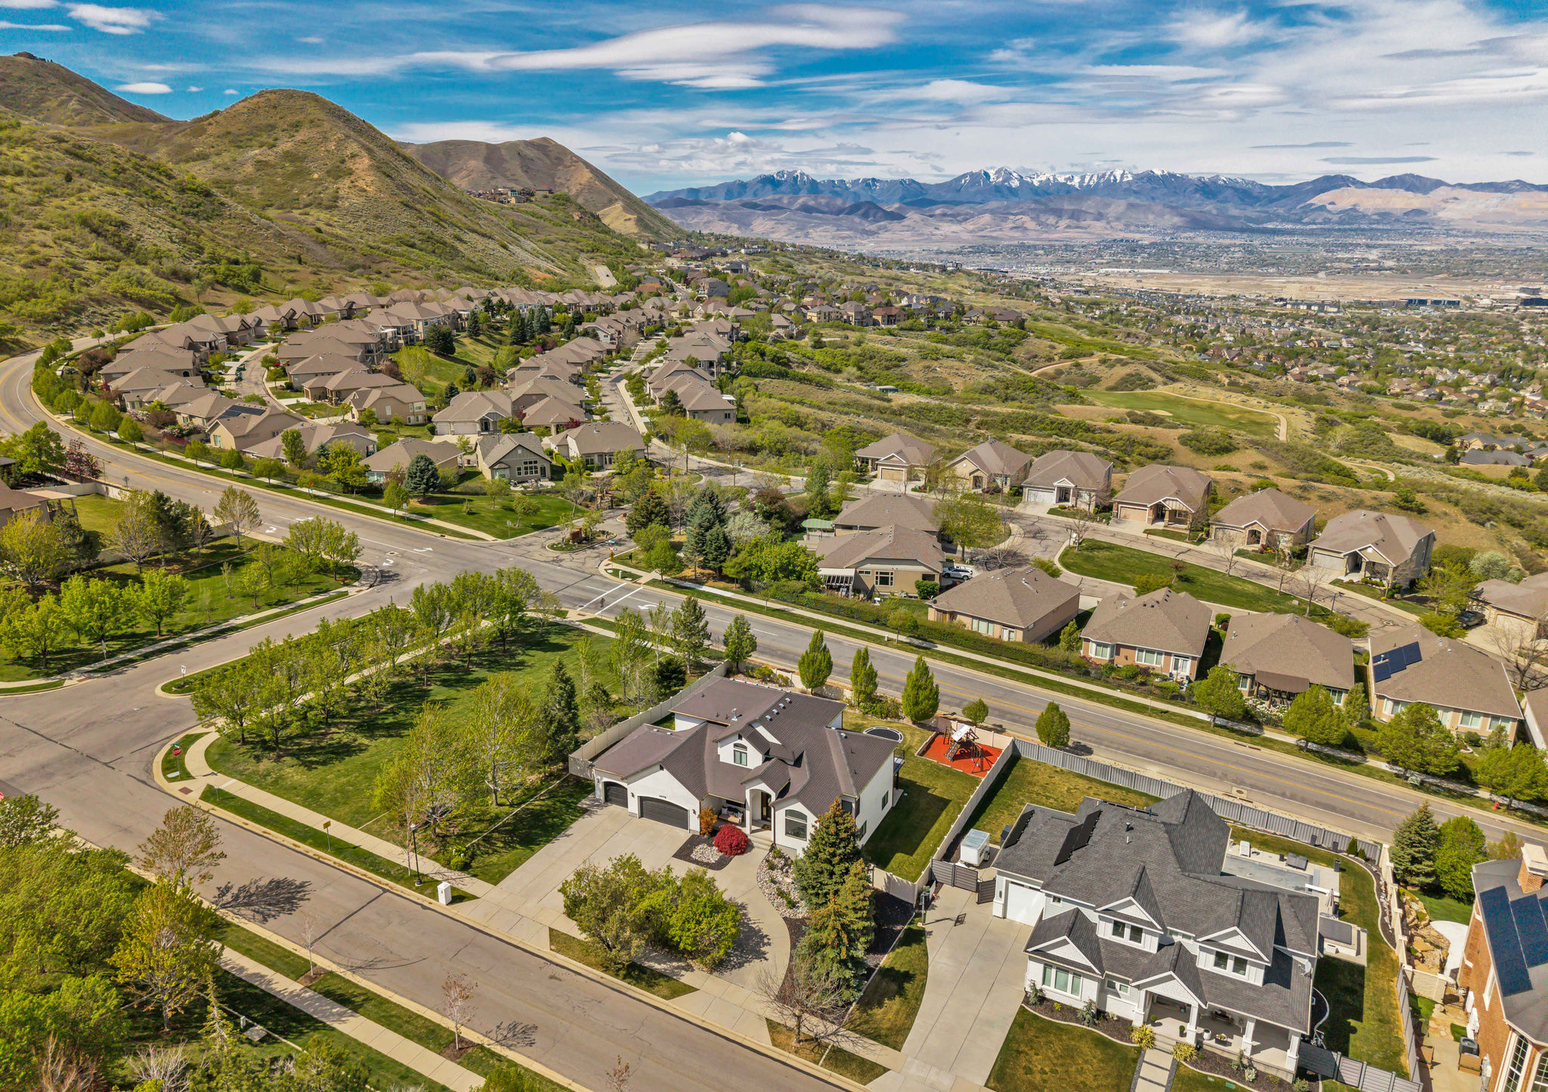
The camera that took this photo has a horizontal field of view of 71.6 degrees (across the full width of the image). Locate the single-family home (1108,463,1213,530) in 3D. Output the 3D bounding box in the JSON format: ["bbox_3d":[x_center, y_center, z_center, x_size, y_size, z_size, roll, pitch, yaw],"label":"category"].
[{"bbox_3d":[71.960,-10.350,197.500,14.500,7.600,25.300,10,19,28],"label":"single-family home"}]

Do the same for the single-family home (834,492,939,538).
[{"bbox_3d":[20.220,-5.840,187.680,18.100,7.000,17.000,4,17,11],"label":"single-family home"}]

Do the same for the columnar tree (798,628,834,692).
[{"bbox_3d":[4.503,13.038,121.555,3.700,7.400,3.700,0,17,0],"label":"columnar tree"}]

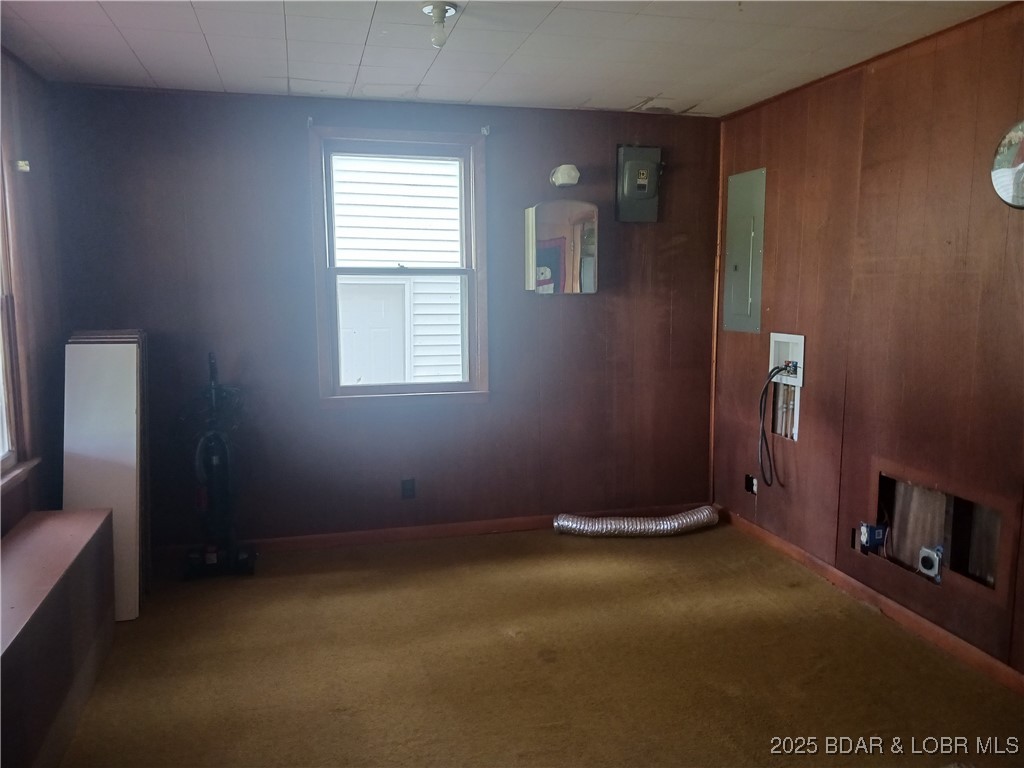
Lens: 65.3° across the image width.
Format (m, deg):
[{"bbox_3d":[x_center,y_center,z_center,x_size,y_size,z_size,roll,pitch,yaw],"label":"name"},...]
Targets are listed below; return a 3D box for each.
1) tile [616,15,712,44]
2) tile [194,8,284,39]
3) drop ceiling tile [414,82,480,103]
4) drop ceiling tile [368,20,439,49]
[{"bbox_3d":[0.565,-1.379,3.090,0.306,0.016,0.306,-2,7,-15],"label":"tile"},{"bbox_3d":[-0.992,-1.334,2.945,0.303,0.018,0.303,-2,7,-15],"label":"tile"},{"bbox_3d":[-0.344,-1.479,4.059,0.303,0.018,0.321,-2,7,-15],"label":"drop ceiling tile"},{"bbox_3d":[-0.402,-1.356,3.096,0.305,0.018,0.305,-2,8,-14],"label":"drop ceiling tile"}]

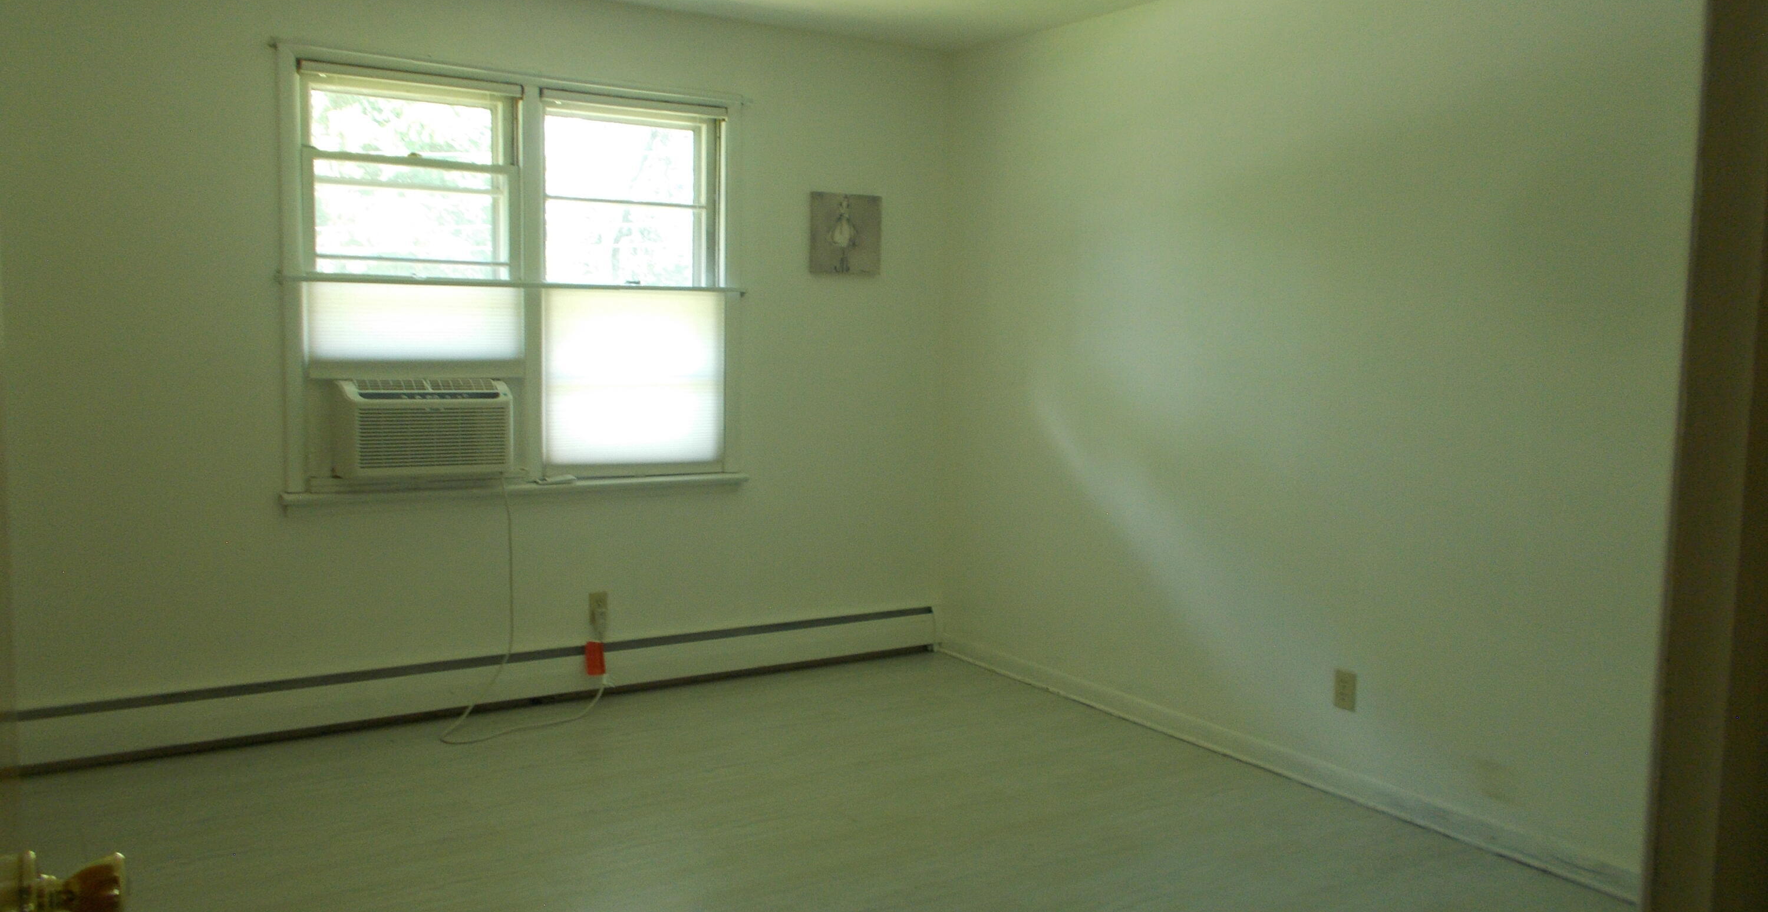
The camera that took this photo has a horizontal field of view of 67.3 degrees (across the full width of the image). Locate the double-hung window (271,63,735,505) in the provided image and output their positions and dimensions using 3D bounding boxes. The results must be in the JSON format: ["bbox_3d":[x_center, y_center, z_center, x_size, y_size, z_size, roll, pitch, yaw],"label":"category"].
[{"bbox_3d":[-1.198,-0.582,4.498,1.540,1.365,0.125,-3,7,-33],"label":"double-hung window"}]

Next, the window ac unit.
[{"bbox_3d":[-1.495,-0.106,4.303,0.480,0.303,0.390,-3,7,-33],"label":"window ac unit"}]

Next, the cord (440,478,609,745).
[{"bbox_3d":[-1.177,0.474,4.410,0.640,0.812,0.340,-3,7,-33],"label":"cord"}]

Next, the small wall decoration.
[{"bbox_3d":[-0.145,-0.861,5.137,0.315,0.305,0.025,-3,7,-33],"label":"small wall decoration"}]

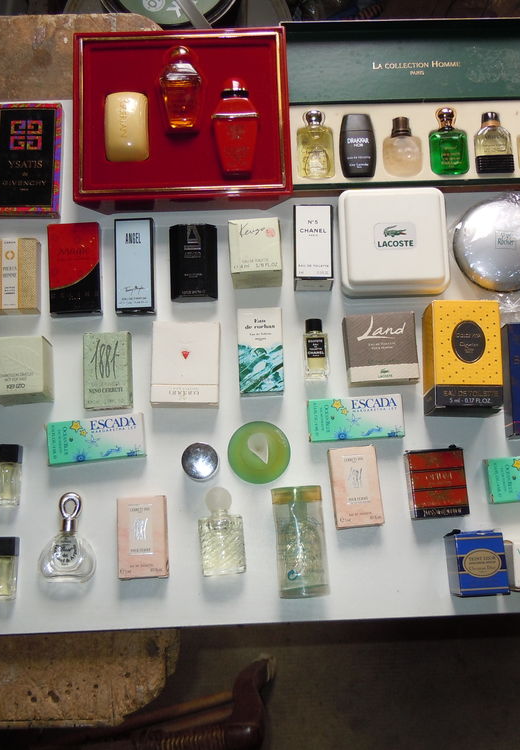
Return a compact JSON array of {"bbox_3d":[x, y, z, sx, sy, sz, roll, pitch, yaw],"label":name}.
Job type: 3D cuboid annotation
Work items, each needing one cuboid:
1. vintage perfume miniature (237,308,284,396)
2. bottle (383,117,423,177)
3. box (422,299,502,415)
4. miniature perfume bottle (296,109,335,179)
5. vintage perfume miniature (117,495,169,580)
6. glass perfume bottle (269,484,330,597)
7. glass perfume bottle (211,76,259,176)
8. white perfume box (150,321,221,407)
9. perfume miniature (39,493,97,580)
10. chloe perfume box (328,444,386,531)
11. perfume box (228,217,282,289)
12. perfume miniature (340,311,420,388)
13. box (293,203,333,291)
[{"bbox_3d":[0.000,-0.017,0.640,0.031,0.018,0.063,-2,77,0],"label":"vintage perfume miniature"},{"bbox_3d":[0.120,-0.192,0.730,0.033,0.020,0.054,0,78,0],"label":"bottle"},{"bbox_3d":[0.146,-0.011,0.630,0.048,0.035,0.077,1,77,0],"label":"box"},{"bbox_3d":[0.043,-0.183,0.686,0.030,0.018,0.058,-2,78,0],"label":"miniature perfume bottle"},{"bbox_3d":[-0.086,0.119,0.634,0.034,0.014,0.057,-3,78,0],"label":"vintage perfume miniature"},{"bbox_3d":[0.028,0.117,0.606,0.034,0.026,0.076,-5,77,-1],"label":"glass perfume bottle"},{"bbox_3d":[-0.019,-0.202,0.708,0.038,0.029,0.088,-2,78,0],"label":"glass perfume bottle"},{"bbox_3d":[-0.054,-0.007,0.636,0.048,0.022,0.060,0,77,0],"label":"white perfume box"},{"bbox_3d":[-0.135,0.114,0.612,0.040,0.017,0.063,0,77,0],"label":"perfume miniature"},{"bbox_3d":[0.070,0.083,0.641,0.034,0.015,0.057,-6,78,-1],"label":"chloe perfume box"},{"bbox_3d":[-0.004,-0.093,0.666,0.037,0.037,0.042,-3,78,-1],"label":"perfume box"},{"bbox_3d":[0.092,-0.019,0.660,0.052,0.016,0.051,-3,78,-1],"label":"perfume miniature"},{"bbox_3d":[0.041,-0.098,0.671,0.028,0.029,0.058,-1,78,0],"label":"box"}]

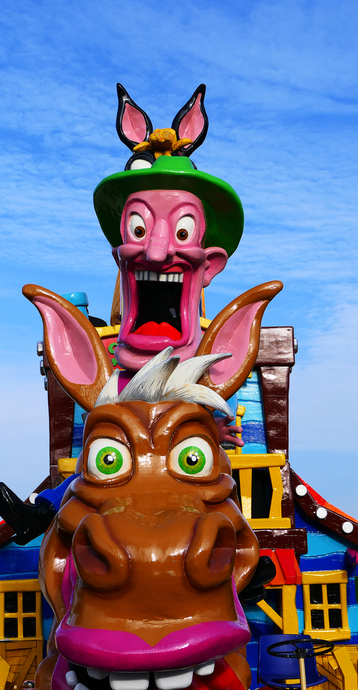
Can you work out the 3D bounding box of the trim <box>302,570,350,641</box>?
[{"bbox_3d":[1.187,2.111,9.300,0.392,0.574,0.100,-1,-7,0],"label":"trim"}]

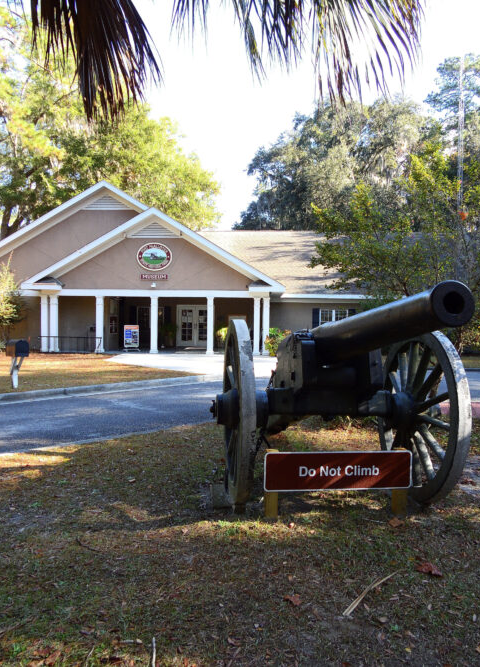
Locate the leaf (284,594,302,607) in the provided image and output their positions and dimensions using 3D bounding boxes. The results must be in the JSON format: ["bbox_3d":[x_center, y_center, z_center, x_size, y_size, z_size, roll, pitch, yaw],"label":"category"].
[{"bbox_3d":[0.313,1.557,2.699,0.100,0.025,0.090,1,1,17],"label":"leaf"}]

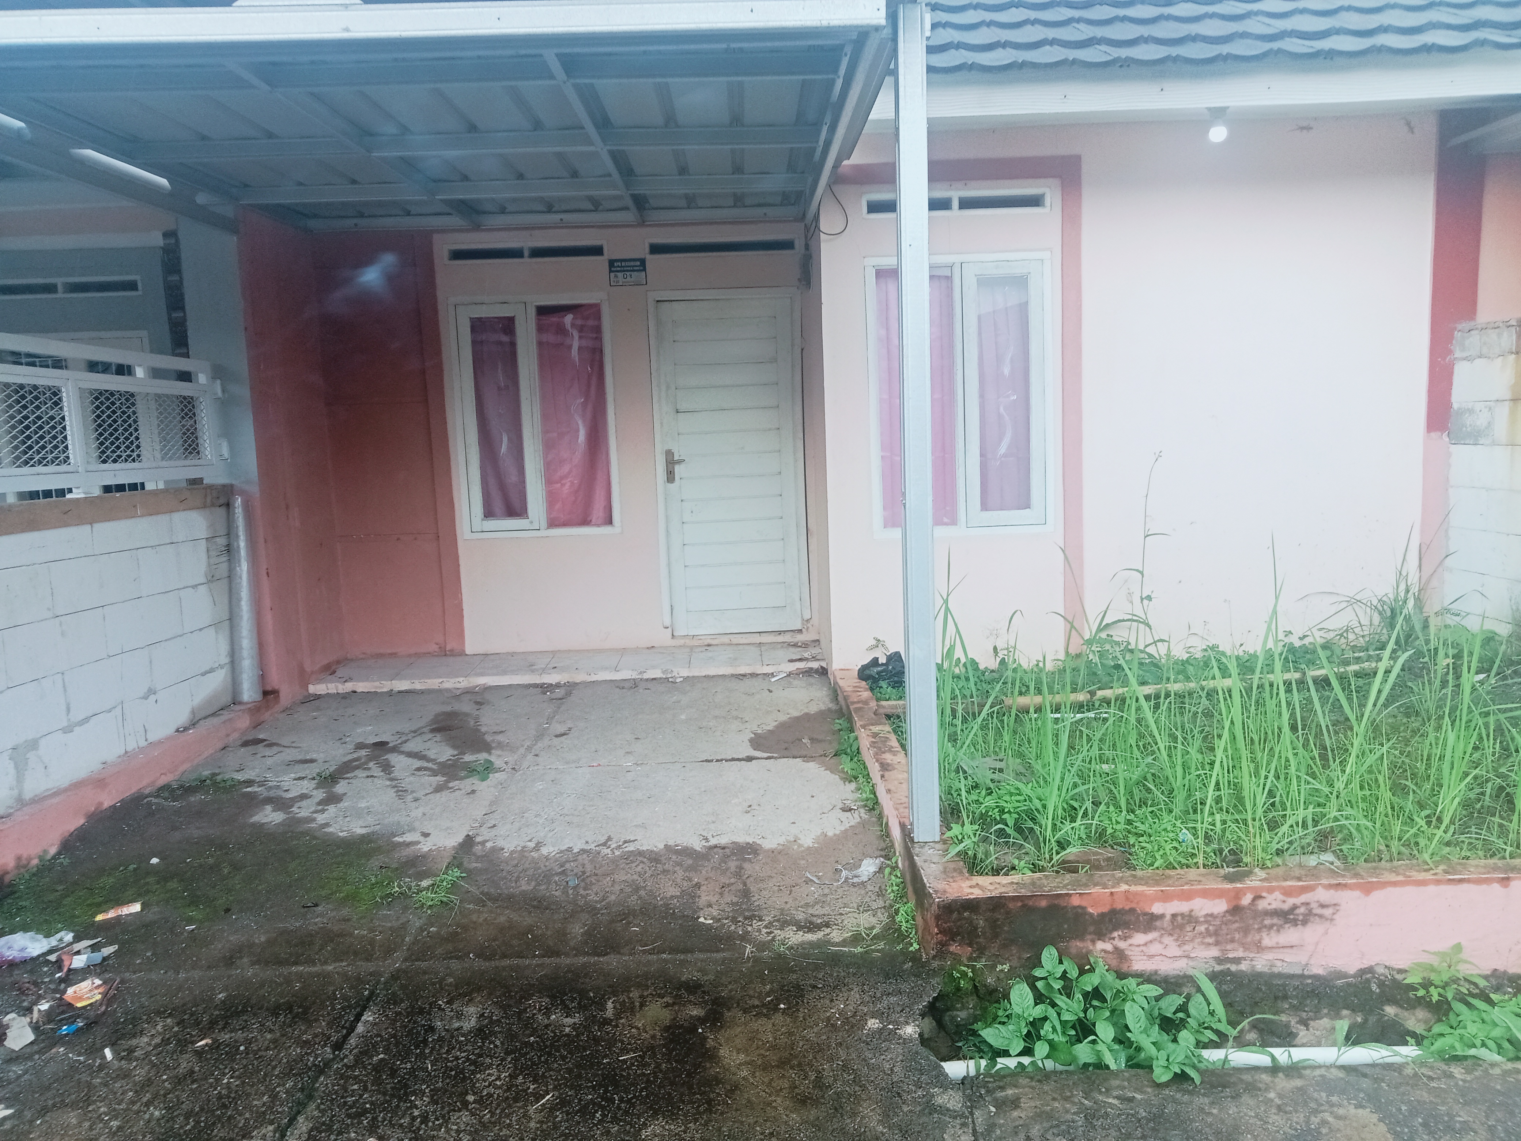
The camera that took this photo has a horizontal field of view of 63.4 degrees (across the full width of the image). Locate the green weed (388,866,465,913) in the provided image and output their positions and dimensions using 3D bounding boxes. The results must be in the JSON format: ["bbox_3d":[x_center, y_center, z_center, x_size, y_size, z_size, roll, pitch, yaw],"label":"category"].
[{"bbox_3d":[-0.991,0.948,3.657,0.195,0.070,0.160,-2,6,-1],"label":"green weed"}]

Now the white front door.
[{"bbox_3d":[-0.173,-0.610,7.285,0.787,1.986,0.060,-2,6,-1],"label":"white front door"}]

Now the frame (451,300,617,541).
[{"bbox_3d":[-1.320,-0.897,7.229,0.928,1.395,0.080,-2,6,-1],"label":"frame"}]

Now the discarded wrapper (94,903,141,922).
[{"bbox_3d":[-1.870,0.990,3.590,0.125,0.012,0.065,-6,7,-34],"label":"discarded wrapper"}]

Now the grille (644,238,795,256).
[{"bbox_3d":[-0.221,-1.879,7.147,0.850,0.074,0.060,-2,6,-1],"label":"grille"}]

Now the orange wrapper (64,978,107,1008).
[{"bbox_3d":[-1.678,1.037,3.036,0.120,0.015,0.085,3,7,40],"label":"orange wrapper"}]

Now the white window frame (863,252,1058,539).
[{"bbox_3d":[1.007,-0.870,6.164,0.930,1.400,0.100,-2,6,0],"label":"white window frame"}]

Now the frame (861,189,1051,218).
[{"bbox_3d":[0.973,-1.817,6.092,0.934,0.110,0.070,-2,6,-1],"label":"frame"}]

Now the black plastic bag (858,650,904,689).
[{"bbox_3d":[0.605,0.488,6.055,0.260,0.190,0.220,-2,6,0],"label":"black plastic bag"}]

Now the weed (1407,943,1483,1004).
[{"bbox_3d":[1.704,1.012,3.060,0.175,0.145,0.140,-2,6,0],"label":"weed"}]

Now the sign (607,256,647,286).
[{"bbox_3d":[-0.769,-1.730,7.131,0.215,0.156,0.015,-2,6,-1],"label":"sign"}]

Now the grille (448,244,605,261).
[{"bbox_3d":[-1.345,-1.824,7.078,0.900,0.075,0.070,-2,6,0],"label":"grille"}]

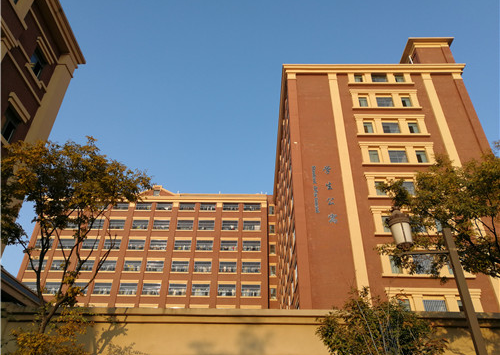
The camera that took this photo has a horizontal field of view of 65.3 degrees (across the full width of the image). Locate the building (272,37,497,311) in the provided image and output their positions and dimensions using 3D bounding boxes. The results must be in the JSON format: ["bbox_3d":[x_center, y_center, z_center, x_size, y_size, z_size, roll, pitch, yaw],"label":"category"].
[{"bbox_3d":[13.435,8.510,45.610,19.527,41.035,29.573,0,-34,1],"label":"building"}]

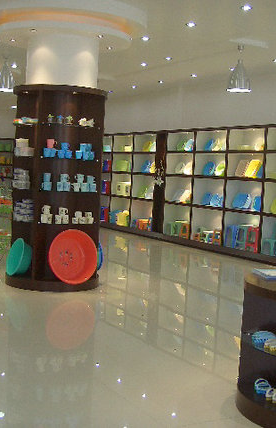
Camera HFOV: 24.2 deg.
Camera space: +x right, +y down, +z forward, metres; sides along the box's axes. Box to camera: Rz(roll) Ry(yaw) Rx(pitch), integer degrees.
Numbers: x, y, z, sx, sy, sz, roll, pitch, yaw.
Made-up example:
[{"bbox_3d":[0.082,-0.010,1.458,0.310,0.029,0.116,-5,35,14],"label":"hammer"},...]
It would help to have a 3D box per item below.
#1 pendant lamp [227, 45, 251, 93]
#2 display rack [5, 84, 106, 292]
[{"bbox_3d":[1.414,-2.015,8.930,0.340,0.670,0.340,3,4,0],"label":"pendant lamp"},{"bbox_3d":[-1.031,-0.330,8.150,1.190,2.550,1.190,3,4,0],"label":"display rack"}]

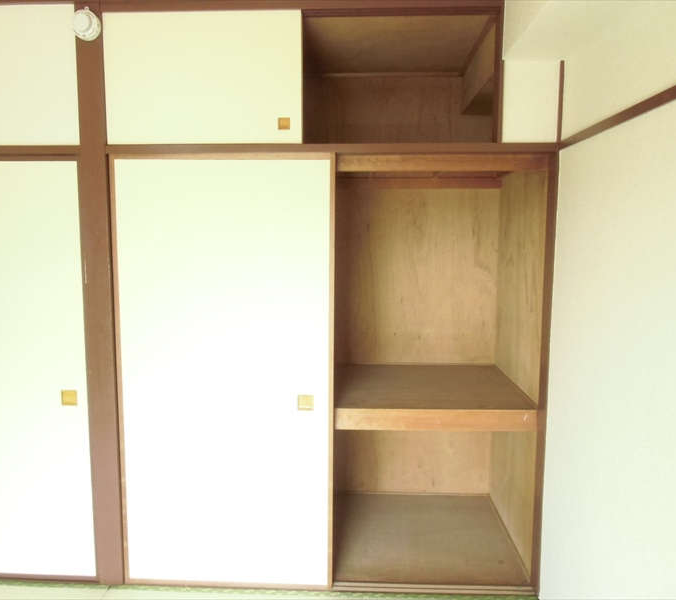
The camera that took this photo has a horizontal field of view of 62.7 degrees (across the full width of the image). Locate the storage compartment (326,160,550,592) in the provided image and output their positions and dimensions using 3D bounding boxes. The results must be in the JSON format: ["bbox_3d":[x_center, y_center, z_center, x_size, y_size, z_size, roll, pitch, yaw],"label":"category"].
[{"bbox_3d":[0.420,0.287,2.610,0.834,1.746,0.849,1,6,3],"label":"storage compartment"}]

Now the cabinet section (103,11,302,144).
[{"bbox_3d":[-0.515,-0.842,2.119,0.763,0.490,0.030,1,6,3],"label":"cabinet section"}]

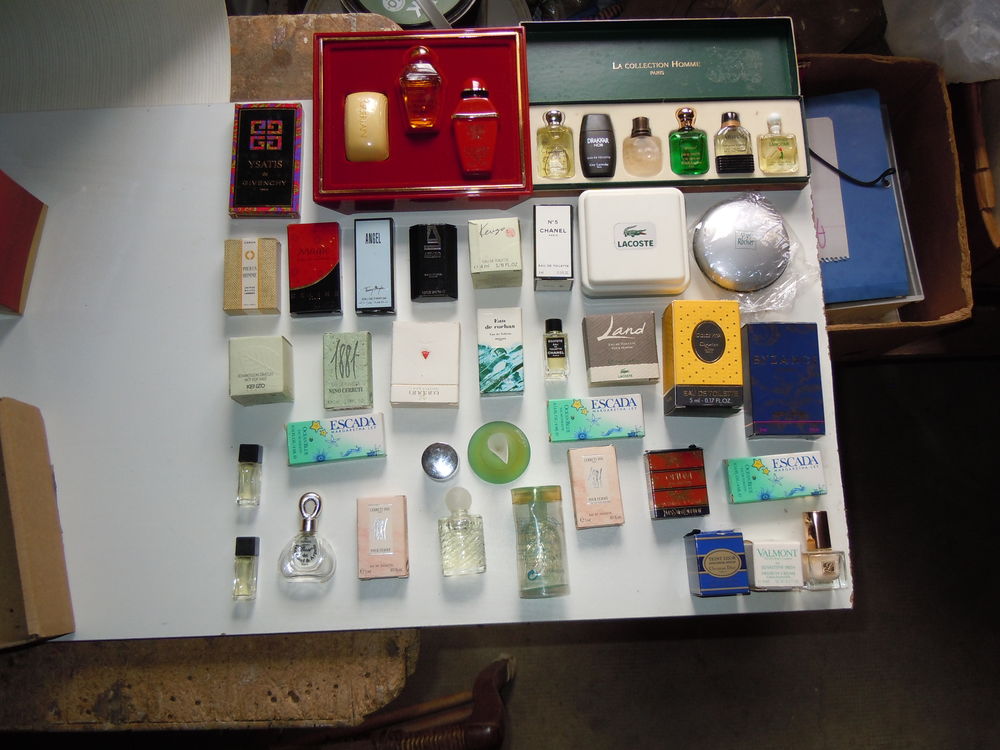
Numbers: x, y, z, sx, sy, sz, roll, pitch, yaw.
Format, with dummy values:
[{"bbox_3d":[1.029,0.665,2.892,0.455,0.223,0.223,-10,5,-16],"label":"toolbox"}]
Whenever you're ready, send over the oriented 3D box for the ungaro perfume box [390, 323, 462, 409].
[{"bbox_3d":[-0.054,-0.007,0.636,0.048,0.022,0.060,0,77,0],"label":"ungaro perfume box"}]

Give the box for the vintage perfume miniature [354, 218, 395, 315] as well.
[{"bbox_3d":[-0.104,-0.089,0.720,0.031,0.014,0.080,-3,78,0],"label":"vintage perfume miniature"}]

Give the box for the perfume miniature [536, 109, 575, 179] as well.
[{"bbox_3d":[0.043,-0.183,0.686,0.030,0.018,0.058,-2,78,0],"label":"perfume miniature"}]

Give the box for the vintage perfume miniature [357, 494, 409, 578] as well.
[{"bbox_3d":[-0.086,0.119,0.634,0.034,0.014,0.057,-3,78,0],"label":"vintage perfume miniature"}]

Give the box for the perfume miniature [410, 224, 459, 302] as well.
[{"bbox_3d":[-0.050,-0.085,0.657,0.036,0.015,0.058,-1,77,0],"label":"perfume miniature"}]

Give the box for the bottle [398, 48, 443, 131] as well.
[{"bbox_3d":[-0.061,-0.221,0.661,0.032,0.017,0.065,-1,77,0],"label":"bottle"}]

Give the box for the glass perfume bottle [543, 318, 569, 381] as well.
[{"bbox_3d":[0.041,-0.019,0.643,0.017,0.013,0.044,-2,77,0],"label":"glass perfume bottle"}]

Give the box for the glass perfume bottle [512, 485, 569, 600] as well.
[{"bbox_3d":[0.028,0.117,0.606,0.034,0.026,0.076,-5,77,-1],"label":"glass perfume bottle"}]

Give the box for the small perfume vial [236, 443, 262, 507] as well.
[{"bbox_3d":[-0.197,0.079,0.683,0.015,0.012,0.047,-1,78,0],"label":"small perfume vial"}]

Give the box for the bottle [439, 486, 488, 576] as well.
[{"bbox_3d":[-0.027,0.110,0.612,0.031,0.018,0.062,-5,77,-1],"label":"bottle"}]

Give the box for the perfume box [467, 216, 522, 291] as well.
[{"bbox_3d":[-0.004,-0.093,0.666,0.037,0.037,0.042,-3,78,-1],"label":"perfume box"}]

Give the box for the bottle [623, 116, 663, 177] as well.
[{"bbox_3d":[0.120,-0.192,0.730,0.033,0.020,0.054,0,78,0],"label":"bottle"}]

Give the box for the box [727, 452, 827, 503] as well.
[{"bbox_3d":[0.204,0.076,0.645,0.070,0.012,0.032,-5,78,-1],"label":"box"}]

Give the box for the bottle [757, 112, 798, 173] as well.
[{"bbox_3d":[0.234,-0.195,0.730,0.034,0.017,0.056,0,78,0],"label":"bottle"}]

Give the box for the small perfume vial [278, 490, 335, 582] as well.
[{"bbox_3d":[-0.135,0.114,0.612,0.040,0.017,0.063,0,77,0],"label":"small perfume vial"}]

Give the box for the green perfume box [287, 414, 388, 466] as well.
[{"bbox_3d":[-0.118,0.047,0.628,0.068,0.013,0.031,-6,77,-1],"label":"green perfume box"}]

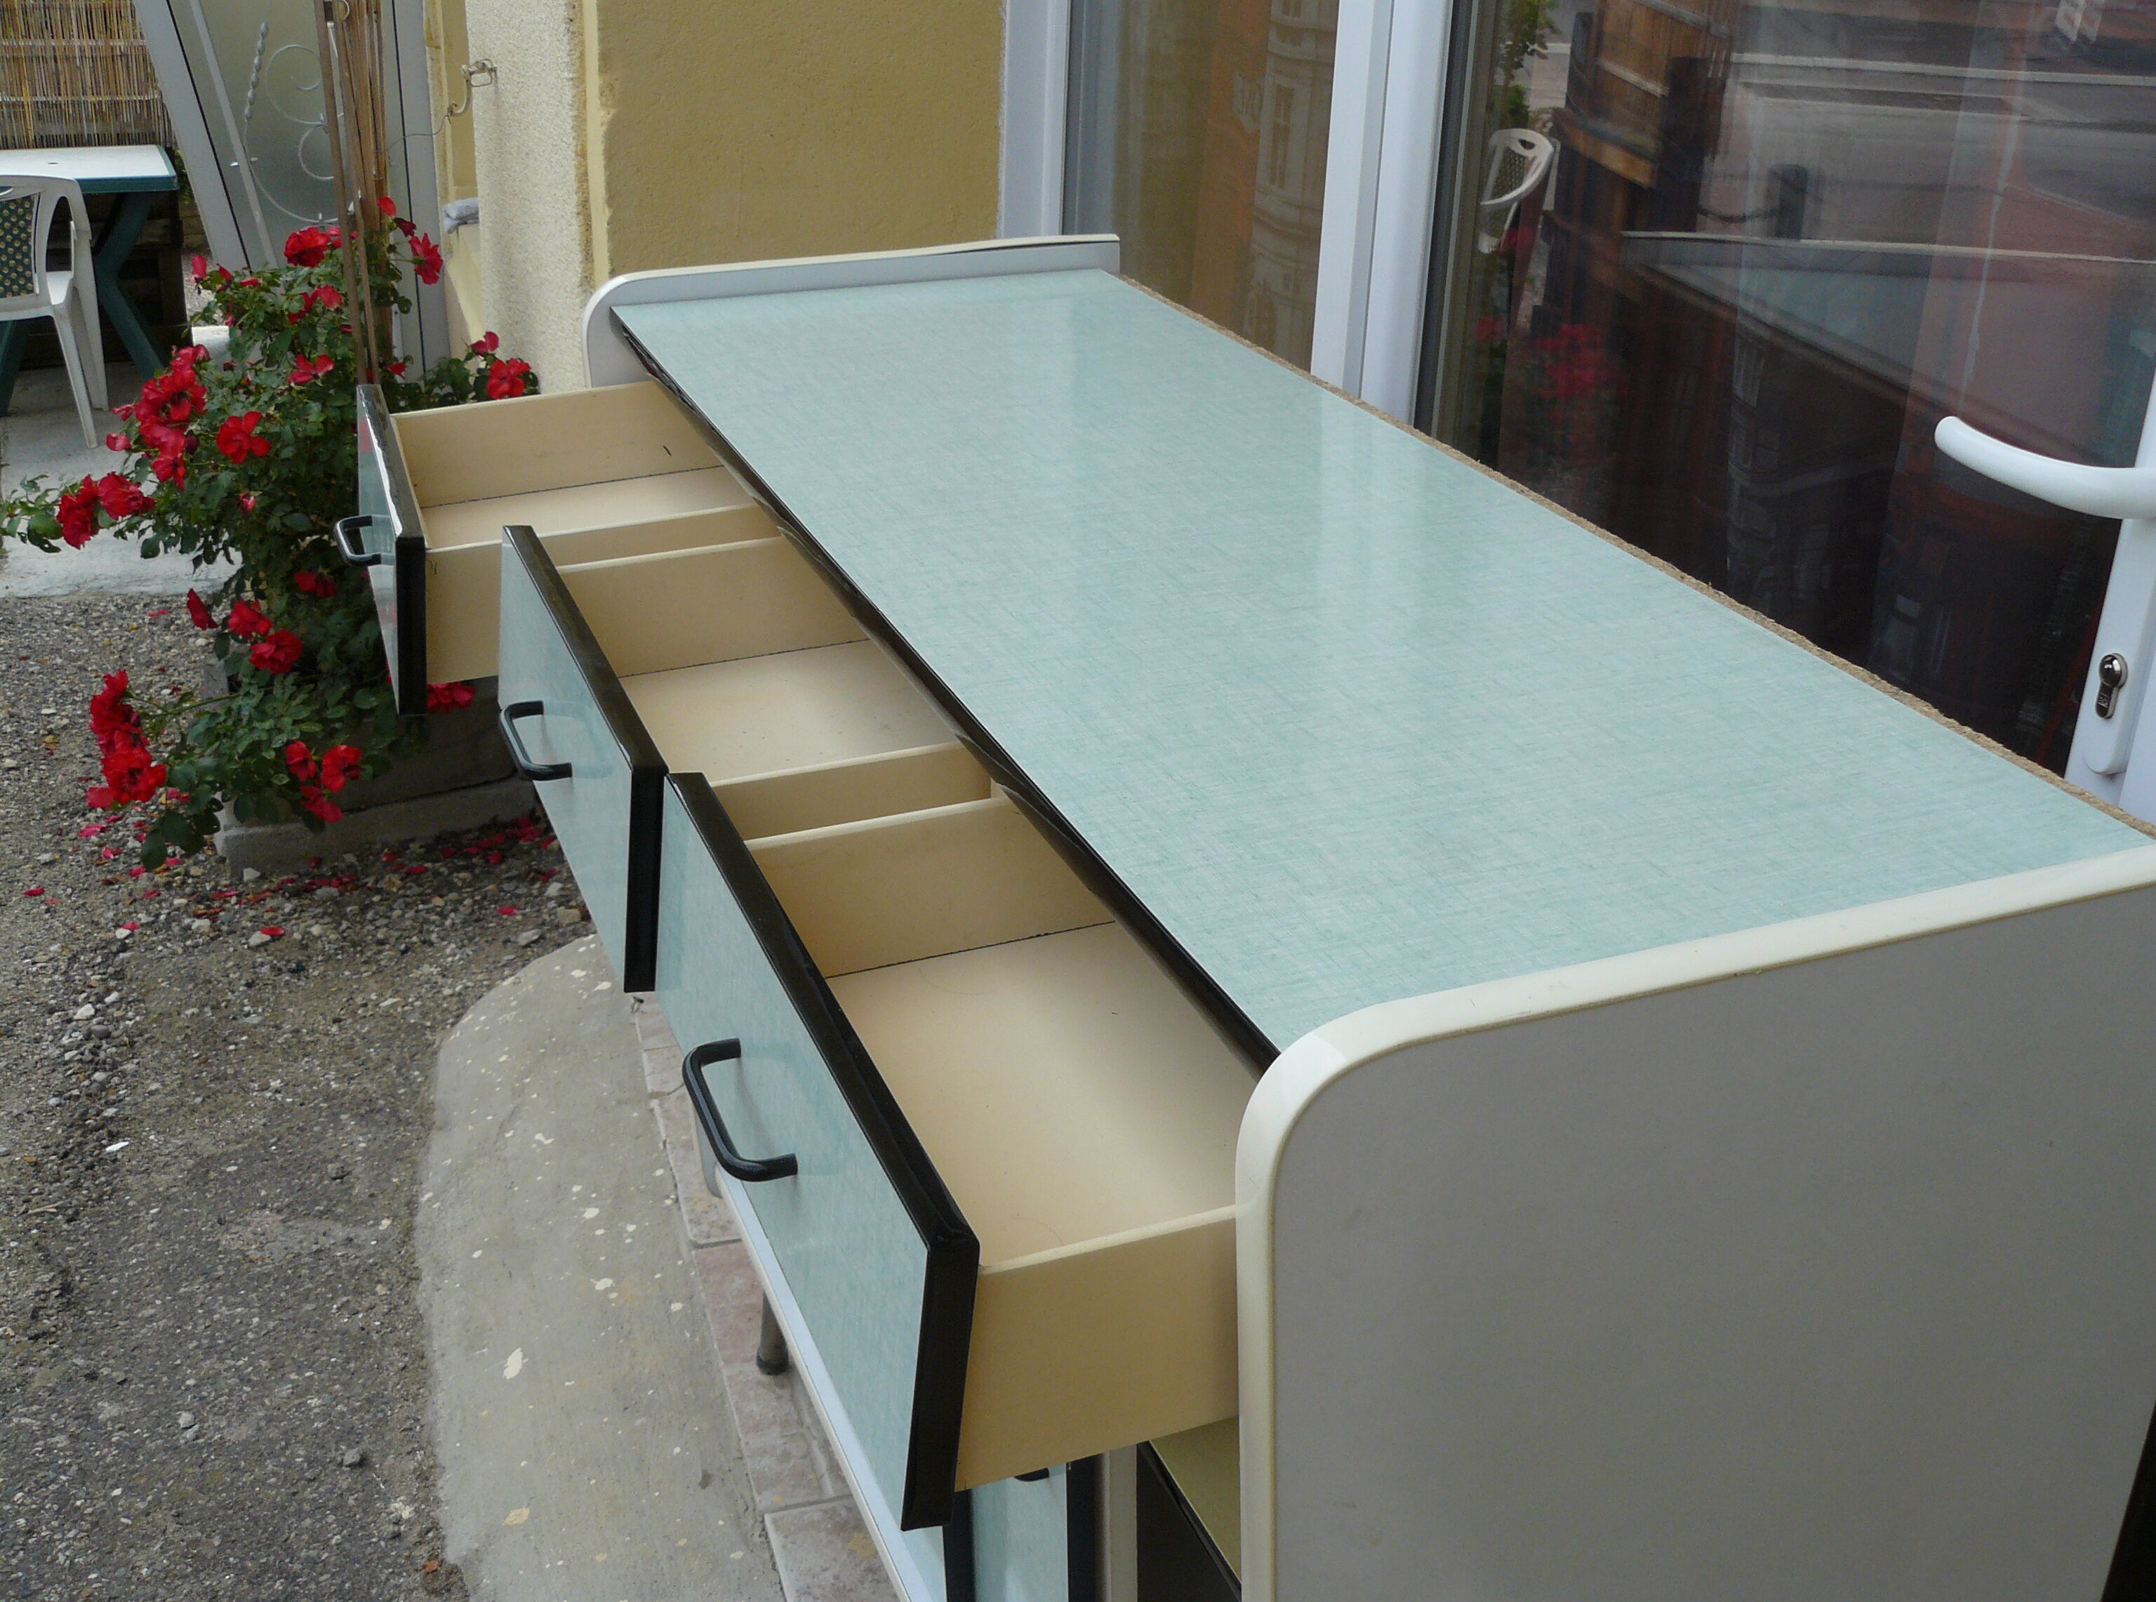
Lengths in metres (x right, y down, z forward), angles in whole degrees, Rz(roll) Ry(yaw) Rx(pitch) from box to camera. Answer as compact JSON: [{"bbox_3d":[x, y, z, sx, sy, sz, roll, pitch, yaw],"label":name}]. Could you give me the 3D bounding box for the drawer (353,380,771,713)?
[{"bbox_3d":[-0.320,-0.216,1.625,0.375,0.118,0.397,-10,27,-17],"label":"drawer"}]

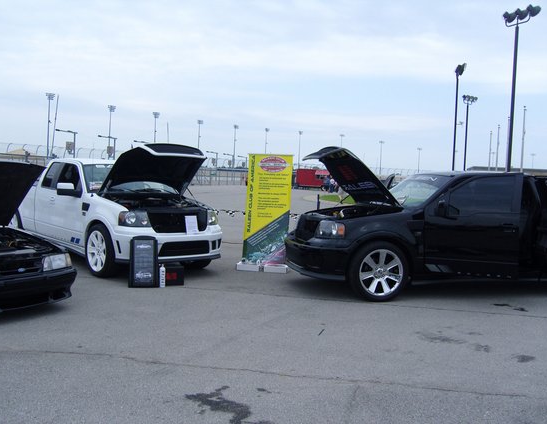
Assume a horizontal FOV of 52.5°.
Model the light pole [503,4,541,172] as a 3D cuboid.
[{"bbox_3d":[12.872,-5.220,29.946,2.000,11.300,0.800,6,5,41],"label":"light pole"}]

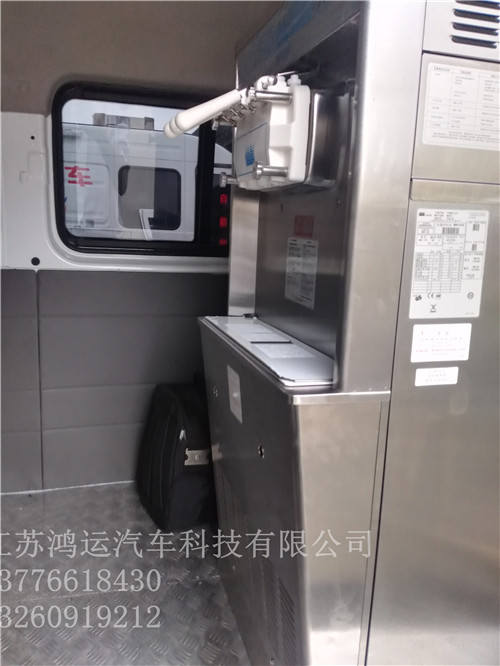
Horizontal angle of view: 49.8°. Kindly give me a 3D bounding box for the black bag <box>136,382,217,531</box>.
[{"bbox_3d":[-0.173,0.363,1.722,0.330,0.395,0.275,-1,11,-16],"label":"black bag"}]

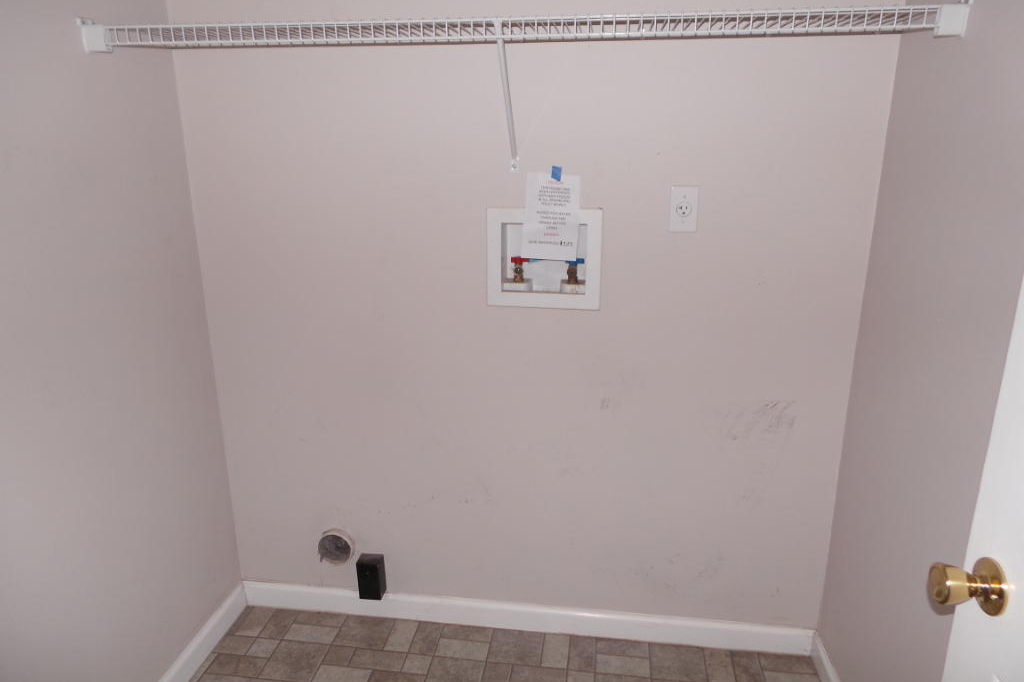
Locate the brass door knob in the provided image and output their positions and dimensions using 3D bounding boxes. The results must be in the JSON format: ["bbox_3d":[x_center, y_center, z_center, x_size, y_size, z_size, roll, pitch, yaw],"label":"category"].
[{"bbox_3d":[0.547,0.298,0.829,0.066,0.068,0.068,2,16,7],"label":"brass door knob"}]

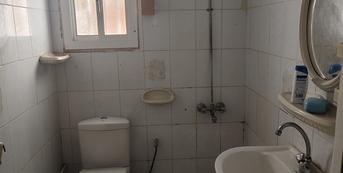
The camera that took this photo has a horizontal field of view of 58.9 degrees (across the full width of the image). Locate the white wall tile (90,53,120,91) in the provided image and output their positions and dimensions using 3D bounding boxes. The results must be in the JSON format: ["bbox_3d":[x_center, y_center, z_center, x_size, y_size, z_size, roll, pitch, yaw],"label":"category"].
[{"bbox_3d":[-0.503,-0.115,2.330,0.200,0.300,0.010,-2,11,-4],"label":"white wall tile"}]

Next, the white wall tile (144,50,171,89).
[{"bbox_3d":[-0.104,-0.126,2.365,0.200,0.300,0.010,-2,11,-3],"label":"white wall tile"}]

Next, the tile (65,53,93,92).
[{"bbox_3d":[-0.702,-0.108,2.315,0.200,0.300,0.010,-2,11,-4],"label":"tile"}]

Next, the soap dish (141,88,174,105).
[{"bbox_3d":[-0.104,0.075,2.331,0.250,0.095,0.120,-2,11,-4],"label":"soap dish"}]

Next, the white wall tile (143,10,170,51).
[{"bbox_3d":[-0.114,-0.423,2.294,0.200,0.300,0.010,-2,11,-4],"label":"white wall tile"}]

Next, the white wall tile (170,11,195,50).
[{"bbox_3d":[0.085,-0.432,2.317,0.200,0.300,0.010,-2,11,-3],"label":"white wall tile"}]

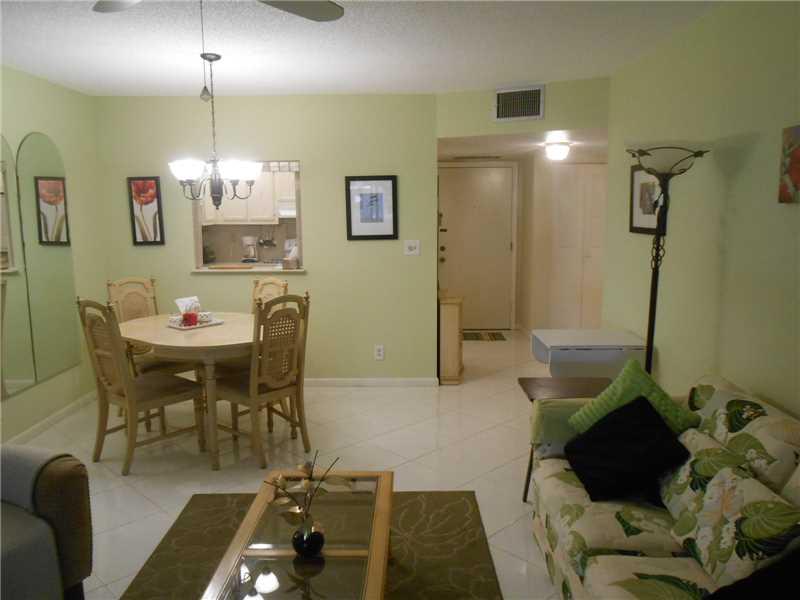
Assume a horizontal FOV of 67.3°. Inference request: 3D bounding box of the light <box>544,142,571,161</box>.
[{"bbox_3d":[1.454,-1.360,5.545,0.235,0.150,0.235,-1,8,0],"label":"light"}]

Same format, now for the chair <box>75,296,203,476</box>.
[{"bbox_3d":[-1.579,0.468,3.675,0.480,1.020,0.560,6,11,36],"label":"chair"}]

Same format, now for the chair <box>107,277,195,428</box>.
[{"bbox_3d":[-1.812,0.369,4.428,0.560,1.025,0.470,6,11,40],"label":"chair"}]

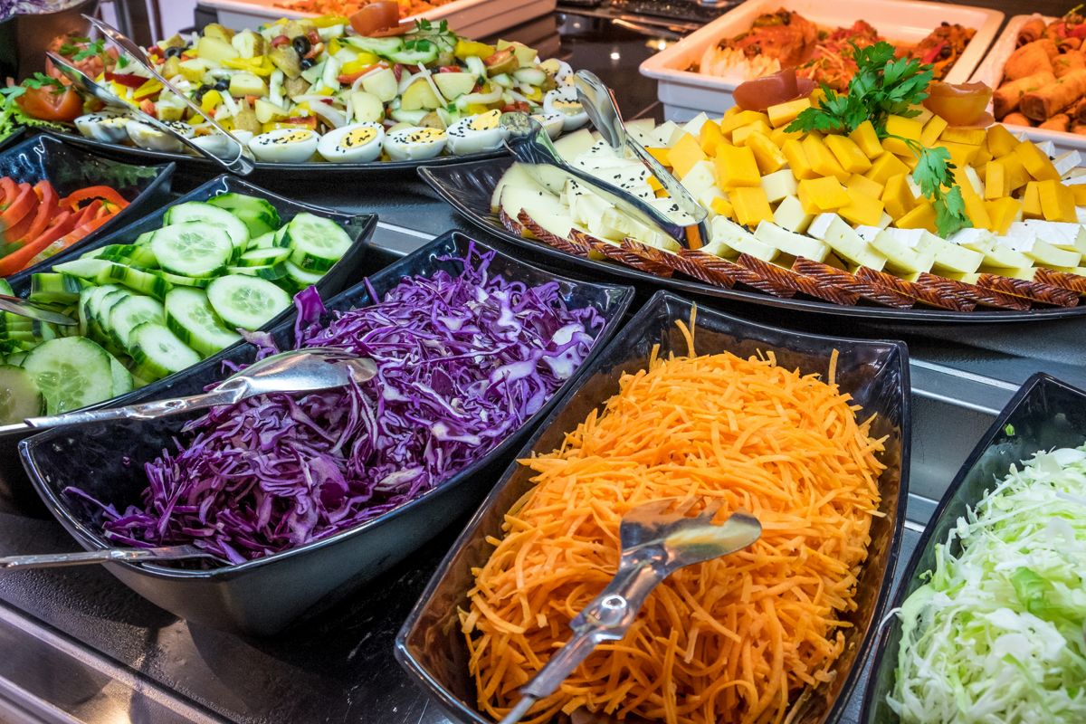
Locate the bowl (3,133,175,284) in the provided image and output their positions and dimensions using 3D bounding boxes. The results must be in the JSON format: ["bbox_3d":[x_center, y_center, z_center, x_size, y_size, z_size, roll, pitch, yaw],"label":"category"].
[{"bbox_3d":[-0.390,-0.059,0.642,0.167,0.082,0.315,14,34,19],"label":"bowl"}]

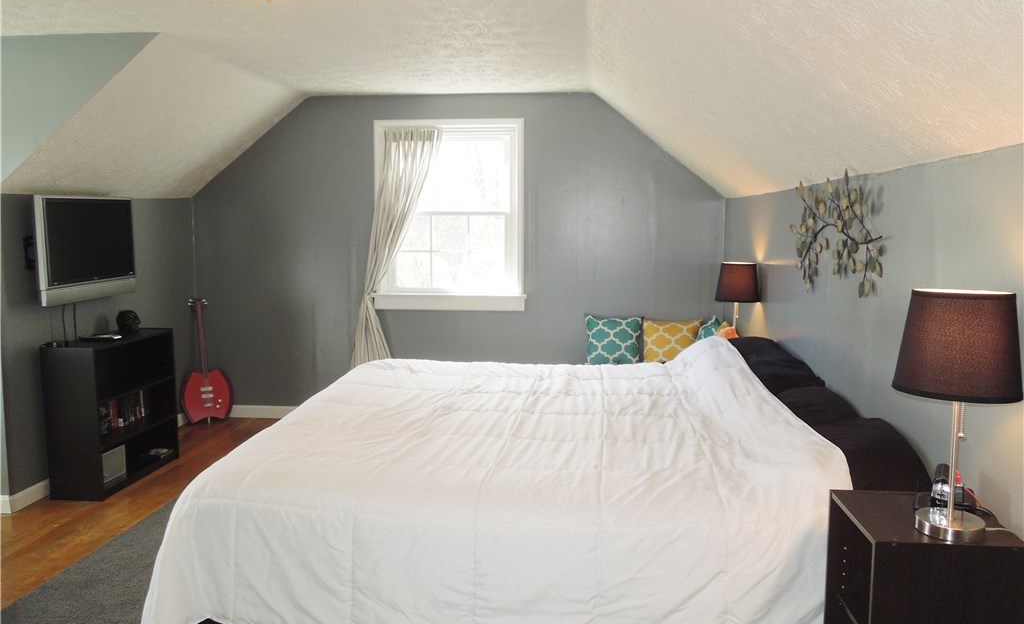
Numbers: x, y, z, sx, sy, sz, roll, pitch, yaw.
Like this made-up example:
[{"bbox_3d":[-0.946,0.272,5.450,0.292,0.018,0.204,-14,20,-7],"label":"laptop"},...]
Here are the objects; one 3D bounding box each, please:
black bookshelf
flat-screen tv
[{"bbox_3d":[-2.175,0.529,4.058,0.299,0.783,0.701,1,7,5],"label":"black bookshelf"},{"bbox_3d":[-2.209,-0.333,3.852,0.085,0.521,0.716,1,7,5],"label":"flat-screen tv"}]

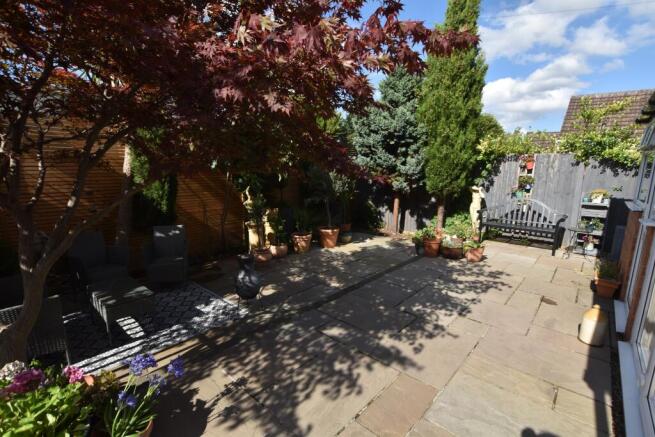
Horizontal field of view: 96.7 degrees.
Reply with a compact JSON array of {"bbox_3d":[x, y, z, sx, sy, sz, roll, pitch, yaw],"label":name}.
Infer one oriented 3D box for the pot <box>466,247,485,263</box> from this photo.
[{"bbox_3d":[2.519,0.622,4.995,0.293,0.201,0.293,0,8,0],"label":"pot"}]

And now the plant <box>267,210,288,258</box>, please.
[{"bbox_3d":[-0.970,0.294,5.644,0.424,0.902,0.424,-2,8,-10],"label":"plant"}]

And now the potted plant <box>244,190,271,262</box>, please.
[{"bbox_3d":[-1.274,0.142,5.299,0.467,1.298,0.467,-2,8,-14],"label":"potted plant"}]

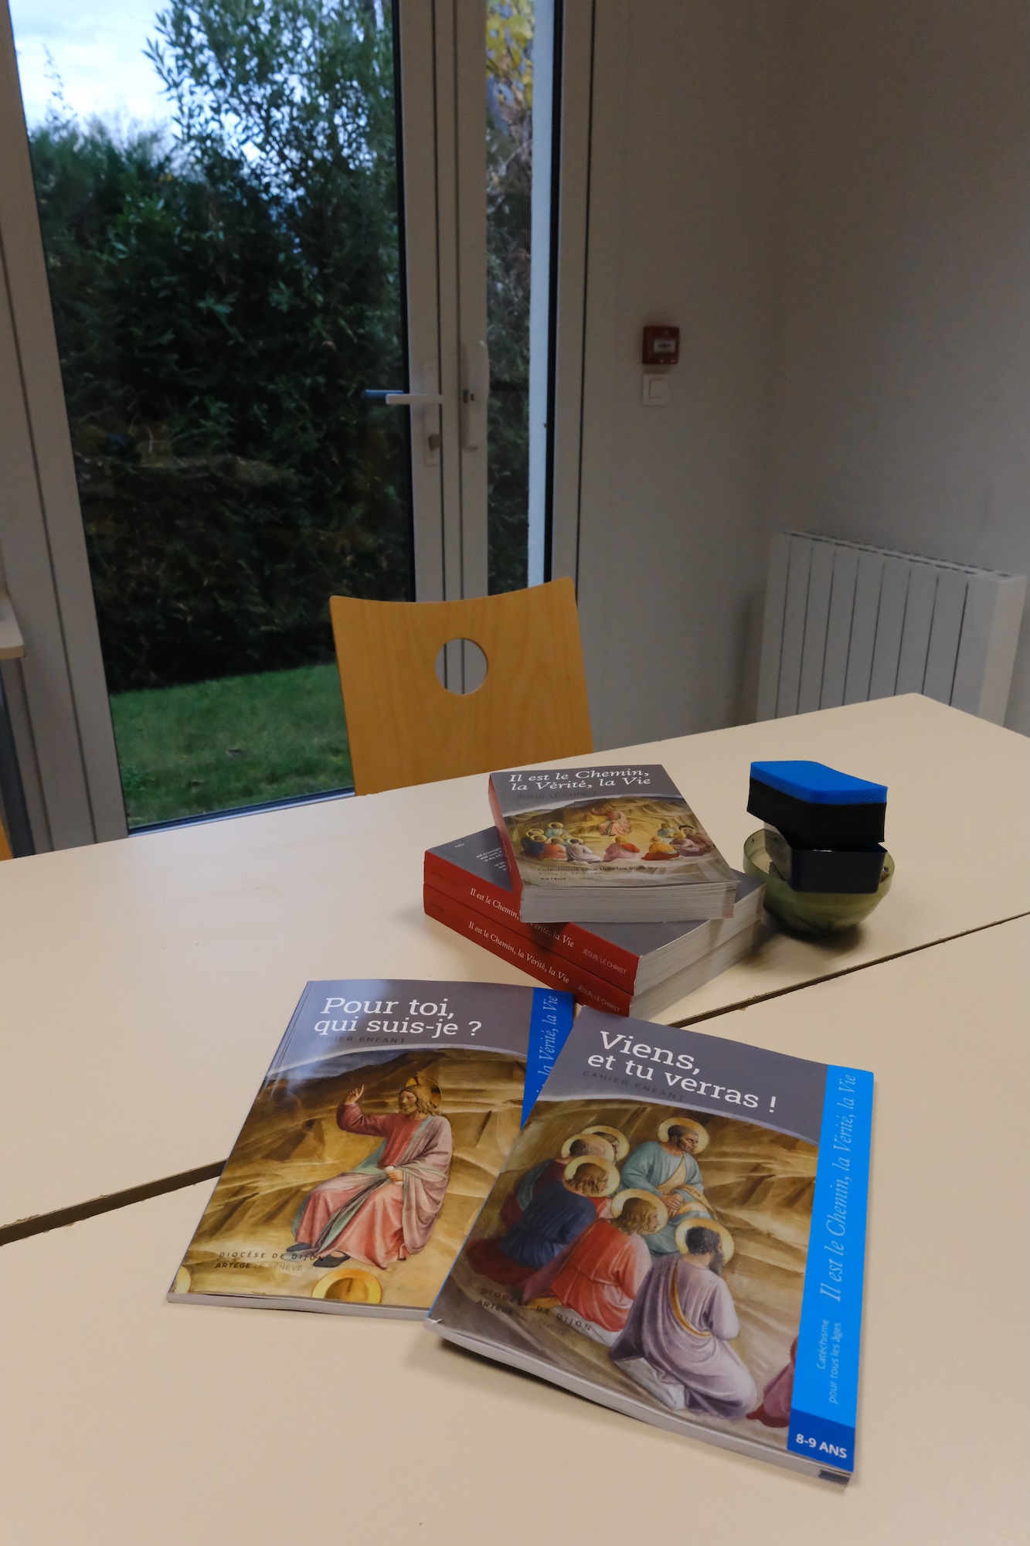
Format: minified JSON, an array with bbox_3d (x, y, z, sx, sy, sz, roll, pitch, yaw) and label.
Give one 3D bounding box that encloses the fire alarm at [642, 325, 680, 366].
[{"bbox_3d":[0.375,-1.094,2.641,0.088,0.088,0.040,-11,24,-26],"label":"fire alarm"}]

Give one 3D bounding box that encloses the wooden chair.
[{"bbox_3d":[0.004,0.163,1.703,0.460,0.855,0.520,-9,24,-23],"label":"wooden chair"}]

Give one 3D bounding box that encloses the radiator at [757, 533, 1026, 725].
[{"bbox_3d":[0.895,-0.265,2.593,0.085,0.575,0.725,-11,24,-26],"label":"radiator"}]

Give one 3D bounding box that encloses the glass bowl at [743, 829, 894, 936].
[{"bbox_3d":[0.270,0.102,0.927,0.130,0.062,0.130,0,22,0],"label":"glass bowl"}]

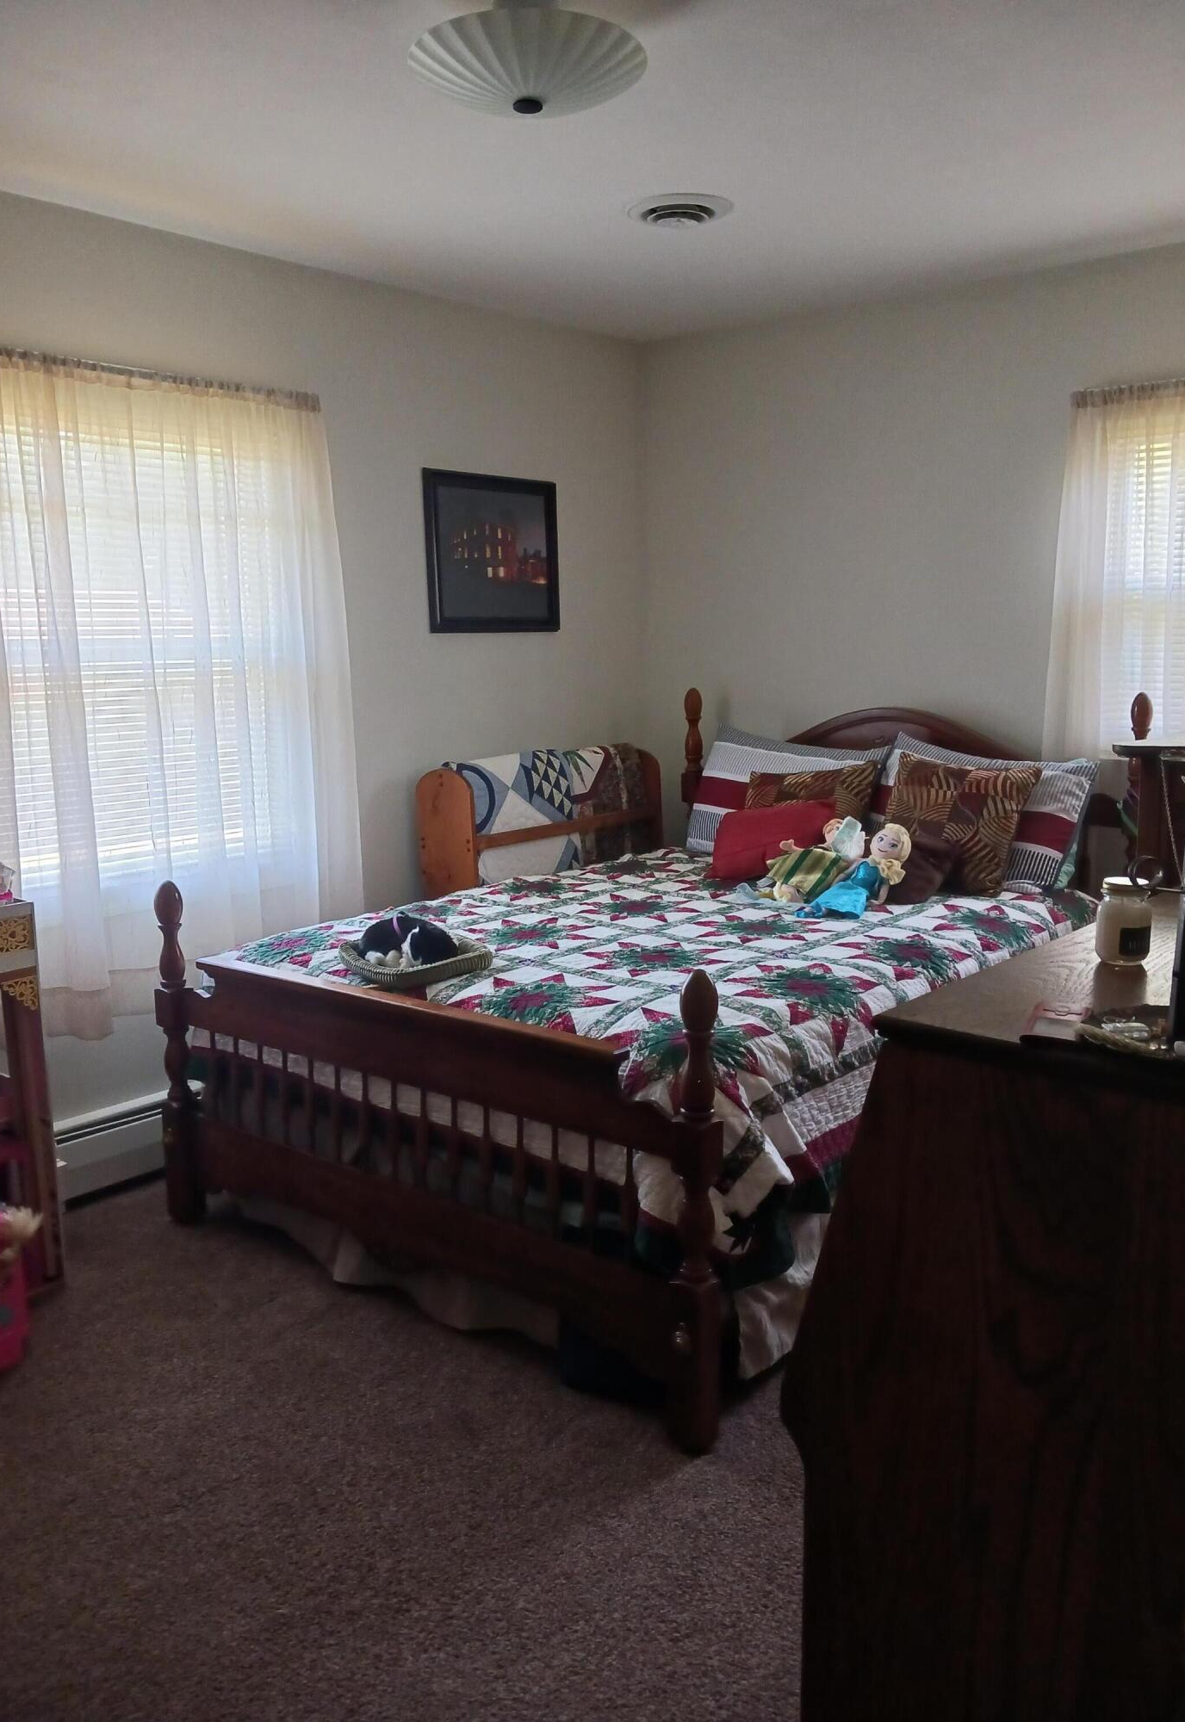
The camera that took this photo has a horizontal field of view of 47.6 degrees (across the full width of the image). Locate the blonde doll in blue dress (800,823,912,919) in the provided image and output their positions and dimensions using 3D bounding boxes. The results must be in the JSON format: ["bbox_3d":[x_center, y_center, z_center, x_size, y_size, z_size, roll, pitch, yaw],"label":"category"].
[{"bbox_3d":[0.672,0.026,3.430,0.401,0.129,0.163,-38,47,-26],"label":"blonde doll in blue dress"}]

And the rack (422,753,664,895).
[{"bbox_3d":[-0.139,0.135,4.491,0.292,0.957,0.925,7,13,40],"label":"rack"}]

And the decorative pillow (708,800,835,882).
[{"bbox_3d":[0.528,-0.061,3.918,0.364,0.247,0.122,-2,-24,22],"label":"decorative pillow"}]

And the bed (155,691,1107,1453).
[{"bbox_3d":[0.269,0.195,3.465,1.592,1.167,2.197,7,12,39],"label":"bed"}]

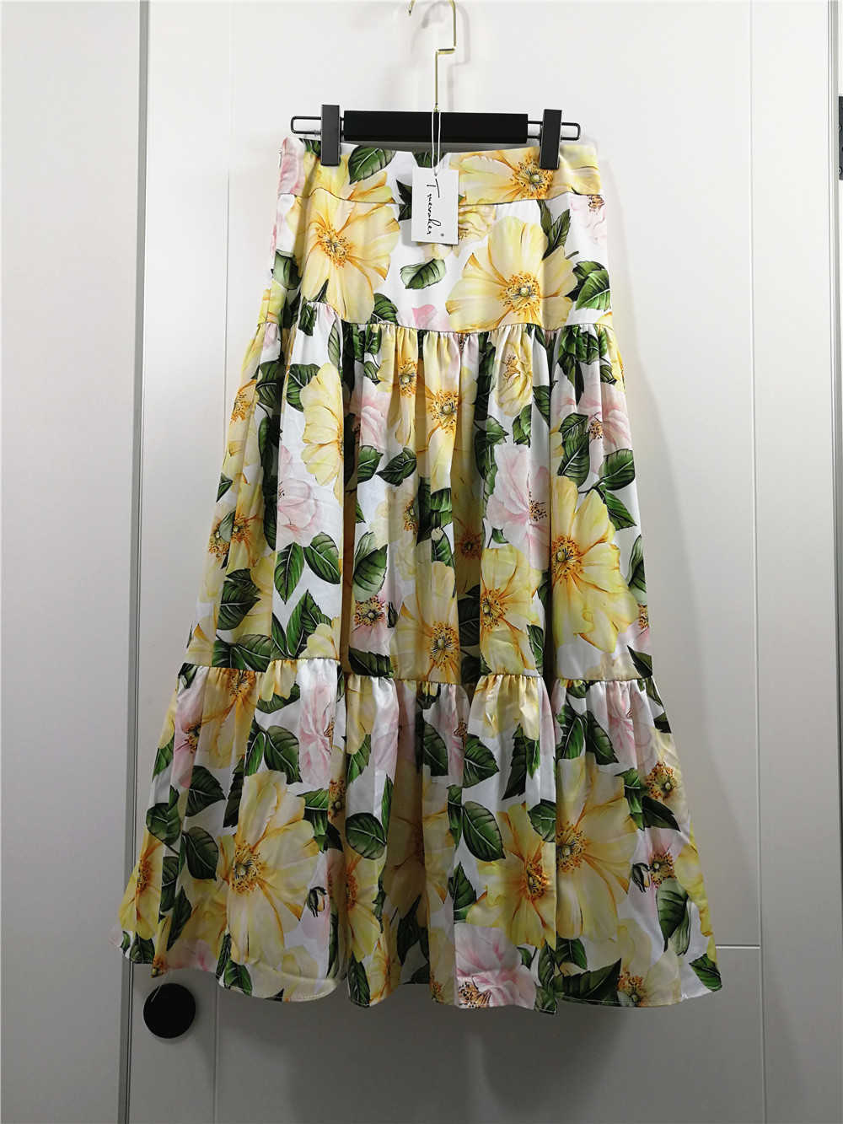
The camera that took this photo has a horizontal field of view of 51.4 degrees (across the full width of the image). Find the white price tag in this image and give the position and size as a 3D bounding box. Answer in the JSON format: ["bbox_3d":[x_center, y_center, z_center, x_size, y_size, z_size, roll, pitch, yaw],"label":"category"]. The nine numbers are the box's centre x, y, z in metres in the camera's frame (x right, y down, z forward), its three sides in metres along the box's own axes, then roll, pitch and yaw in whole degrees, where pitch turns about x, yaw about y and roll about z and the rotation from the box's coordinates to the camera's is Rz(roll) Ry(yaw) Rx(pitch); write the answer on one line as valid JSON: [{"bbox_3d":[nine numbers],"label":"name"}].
[{"bbox_3d":[0.015,-0.386,0.950,0.050,0.081,0.003,1,-3,-3],"label":"white price tag"}]

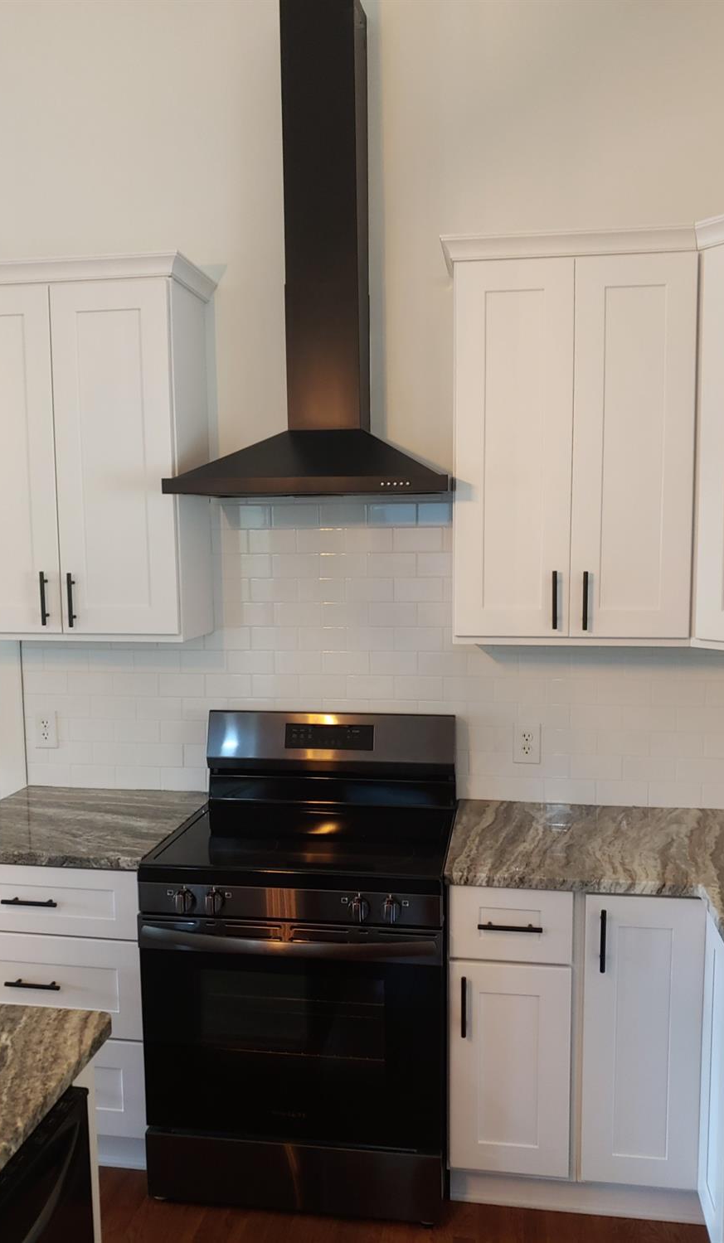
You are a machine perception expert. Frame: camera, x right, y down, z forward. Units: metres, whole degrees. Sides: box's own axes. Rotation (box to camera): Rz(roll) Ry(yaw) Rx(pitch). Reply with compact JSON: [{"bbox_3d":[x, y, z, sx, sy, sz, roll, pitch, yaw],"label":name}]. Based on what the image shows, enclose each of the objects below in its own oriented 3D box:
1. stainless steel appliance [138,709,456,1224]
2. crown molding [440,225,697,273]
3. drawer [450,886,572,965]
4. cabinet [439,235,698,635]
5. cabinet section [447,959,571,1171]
[{"bbox_3d":[-0.140,0.903,2.541,0.759,1.185,0.690,0,5,8],"label":"stainless steel appliance"},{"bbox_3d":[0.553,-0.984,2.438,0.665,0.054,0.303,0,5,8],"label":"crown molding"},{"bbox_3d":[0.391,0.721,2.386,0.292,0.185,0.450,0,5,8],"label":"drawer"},{"bbox_3d":[0.566,-0.476,2.506,0.643,1.062,0.340,0,5,8],"label":"cabinet"},{"bbox_3d":[0.413,1.098,2.542,0.301,0.550,0.593,0,5,8],"label":"cabinet section"}]

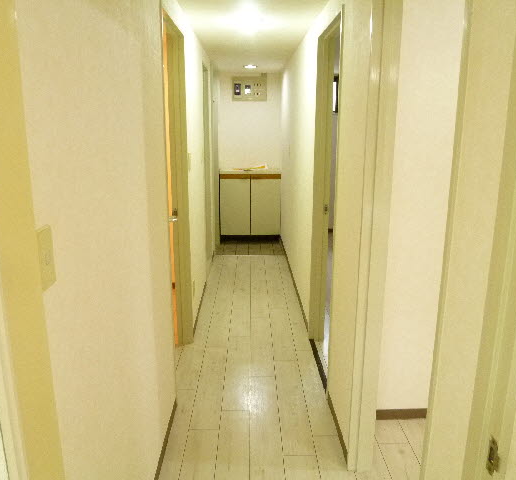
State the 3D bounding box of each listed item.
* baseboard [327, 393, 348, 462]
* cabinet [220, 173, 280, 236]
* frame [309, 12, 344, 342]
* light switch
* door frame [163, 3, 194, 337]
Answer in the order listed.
[{"bbox_3d":[0.388,0.904,2.271,0.012,0.075,0.501,0,14,-1],"label":"baseboard"},{"bbox_3d":[-0.093,-0.499,6.214,0.782,0.819,0.400,0,14,-1],"label":"cabinet"},{"bbox_3d":[0.423,-0.175,2.647,0.120,1.976,0.789,0,14,-1],"label":"frame"},{"bbox_3d":[-0.416,0.038,0.906,0.011,0.121,0.061,0,14,-1],"label":"light switch"},{"bbox_3d":[-0.497,-0.177,2.650,0.120,1.976,0.782,0,14,-1],"label":"door frame"}]

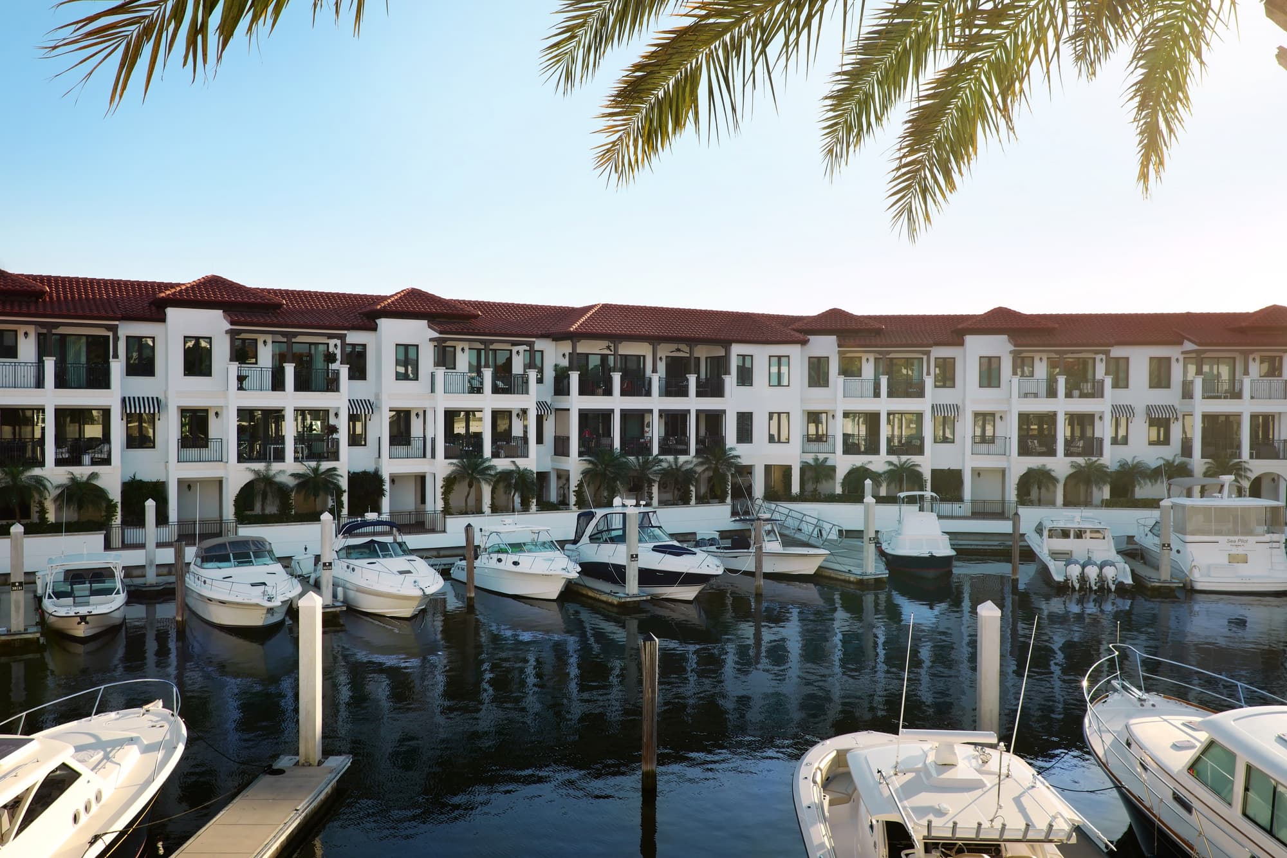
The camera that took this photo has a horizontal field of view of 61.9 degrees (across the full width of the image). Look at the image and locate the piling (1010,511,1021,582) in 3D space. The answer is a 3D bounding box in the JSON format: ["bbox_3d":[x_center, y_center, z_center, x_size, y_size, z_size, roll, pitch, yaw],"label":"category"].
[{"bbox_3d":[15.840,5.064,45.558,0.330,3.039,0.330,1,1,19],"label":"piling"}]

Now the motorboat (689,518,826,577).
[{"bbox_3d":[5.592,5.276,49.861,2.500,2.600,7.400,-1,1,-45],"label":"motorboat"}]

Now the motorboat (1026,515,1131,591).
[{"bbox_3d":[19.815,5.144,49.355,3.400,3.000,10.600,0,1,11],"label":"motorboat"}]

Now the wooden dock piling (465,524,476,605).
[{"bbox_3d":[-6.470,5.050,40.023,0.330,3.047,0.330,0,1,0],"label":"wooden dock piling"}]

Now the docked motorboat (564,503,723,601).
[{"bbox_3d":[0.243,4.790,44.095,3.350,3.700,10.300,0,1,-29],"label":"docked motorboat"}]

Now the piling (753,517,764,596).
[{"bbox_3d":[4.522,5.009,42.042,0.330,3.161,0.330,0,1,6],"label":"piling"}]

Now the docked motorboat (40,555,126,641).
[{"bbox_3d":[-19.157,5.469,36.773,2.550,2.400,7.700,0,1,-27],"label":"docked motorboat"}]

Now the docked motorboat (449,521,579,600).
[{"bbox_3d":[-4.860,5.175,43.681,2.800,2.900,8.900,0,1,-32],"label":"docked motorboat"}]

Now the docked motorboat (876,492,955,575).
[{"bbox_3d":[13.210,4.791,50.992,3.100,3.600,9.000,0,1,8],"label":"docked motorboat"}]

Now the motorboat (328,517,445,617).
[{"bbox_3d":[-9.883,5.006,40.196,3.100,3.300,8.900,0,1,-32],"label":"motorboat"}]

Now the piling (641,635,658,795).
[{"bbox_3d":[0.121,5.364,20.344,0.330,3.065,0.330,0,1,0],"label":"piling"}]

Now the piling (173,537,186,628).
[{"bbox_3d":[-15.433,5.140,35.700,0.330,2.920,0.330,0,1,-23],"label":"piling"}]

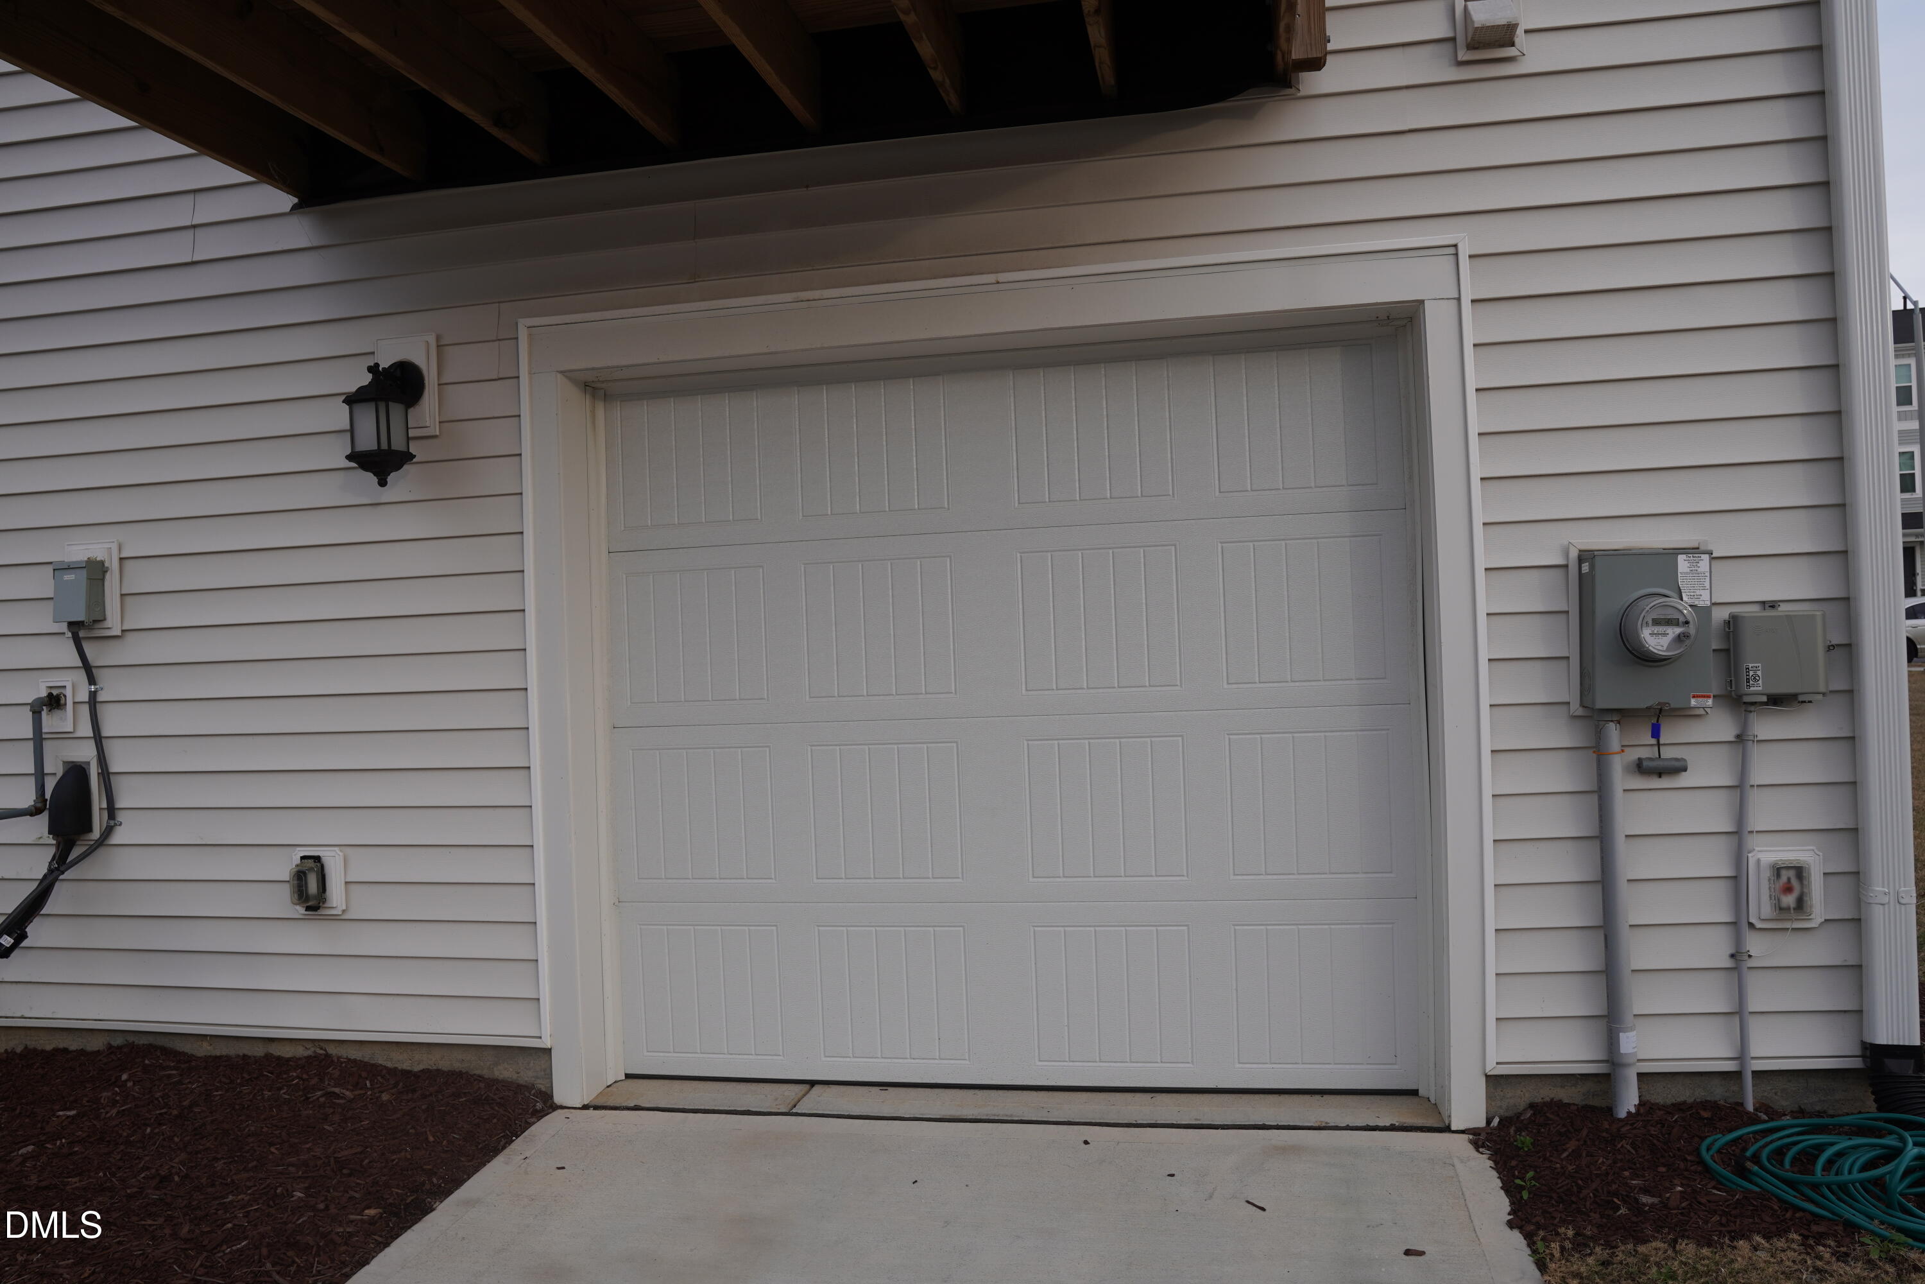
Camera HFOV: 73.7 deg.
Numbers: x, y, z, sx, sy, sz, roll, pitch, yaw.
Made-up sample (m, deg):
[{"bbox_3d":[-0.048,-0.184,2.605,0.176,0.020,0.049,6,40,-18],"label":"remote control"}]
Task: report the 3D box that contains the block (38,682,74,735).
[{"bbox_3d":[-2.895,0.207,4.081,0.124,0.164,0.030,-2,0,10],"label":"block"}]

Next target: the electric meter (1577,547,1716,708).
[{"bbox_3d":[1.692,-0.030,3.154,0.269,0.392,0.230,-2,0,10],"label":"electric meter"}]

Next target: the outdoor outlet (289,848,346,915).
[{"bbox_3d":[-1.979,0.734,3.886,0.172,0.204,0.095,-2,0,10],"label":"outdoor outlet"}]

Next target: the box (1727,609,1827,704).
[{"bbox_3d":[2.016,0.034,3.178,0.187,0.217,0.090,-2,0,10],"label":"box"}]

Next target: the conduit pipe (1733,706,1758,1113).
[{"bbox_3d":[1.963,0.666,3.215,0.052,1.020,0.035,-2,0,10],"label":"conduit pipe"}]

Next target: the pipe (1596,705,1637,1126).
[{"bbox_3d":[1.649,0.690,3.225,0.066,1.009,0.065,-2,0,10],"label":"pipe"}]

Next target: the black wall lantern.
[{"bbox_3d":[-1.696,-0.645,3.737,0.210,0.393,0.230,-2,0,10],"label":"black wall lantern"}]

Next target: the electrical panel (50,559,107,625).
[{"bbox_3d":[-2.757,-0.153,4.009,0.116,0.187,0.070,-2,0,10],"label":"electrical panel"}]

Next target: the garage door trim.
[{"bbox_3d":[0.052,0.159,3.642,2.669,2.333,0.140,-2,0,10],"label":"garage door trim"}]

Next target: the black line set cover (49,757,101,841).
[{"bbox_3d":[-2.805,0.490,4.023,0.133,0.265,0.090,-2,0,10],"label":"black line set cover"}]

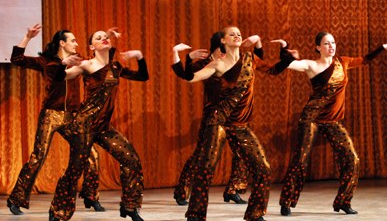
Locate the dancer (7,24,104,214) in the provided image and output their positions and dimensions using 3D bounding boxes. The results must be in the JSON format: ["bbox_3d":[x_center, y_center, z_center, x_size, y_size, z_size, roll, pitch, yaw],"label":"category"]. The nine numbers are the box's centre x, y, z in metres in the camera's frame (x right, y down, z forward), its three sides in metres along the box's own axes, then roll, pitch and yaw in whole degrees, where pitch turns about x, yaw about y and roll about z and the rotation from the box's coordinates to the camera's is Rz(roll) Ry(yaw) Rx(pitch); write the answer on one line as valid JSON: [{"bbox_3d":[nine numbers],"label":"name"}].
[{"bbox_3d":[-1.198,0.070,9.950,0.860,1.670,0.600,-2,3,-42],"label":"dancer"}]

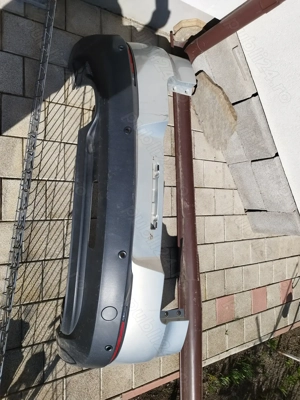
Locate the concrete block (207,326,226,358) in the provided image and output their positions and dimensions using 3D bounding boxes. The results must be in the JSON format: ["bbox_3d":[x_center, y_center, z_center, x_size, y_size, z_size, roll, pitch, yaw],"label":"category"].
[{"bbox_3d":[0.475,1.016,2.040,0.197,0.060,0.197,1,88,-33],"label":"concrete block"}]

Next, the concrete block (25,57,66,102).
[{"bbox_3d":[-0.549,-0.600,1.437,0.197,0.060,0.197,1,88,-33],"label":"concrete block"}]

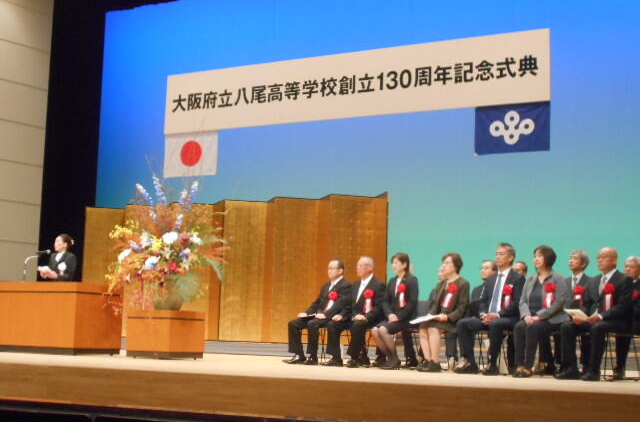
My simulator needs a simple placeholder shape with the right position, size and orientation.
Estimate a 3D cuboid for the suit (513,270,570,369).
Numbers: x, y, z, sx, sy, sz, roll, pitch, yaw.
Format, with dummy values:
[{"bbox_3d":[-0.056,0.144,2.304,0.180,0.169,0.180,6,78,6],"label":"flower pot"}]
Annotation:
[{"bbox_3d":[2.309,1.150,11.301,0.500,1.000,0.660,-5,-9,43],"label":"suit"}]

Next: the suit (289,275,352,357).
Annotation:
[{"bbox_3d":[0.055,1.227,12.430,0.560,0.940,0.700,-4,-8,42],"label":"suit"}]

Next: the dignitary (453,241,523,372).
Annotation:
[{"bbox_3d":[1.752,0.980,10.865,0.570,1.330,0.800,-4,-8,42],"label":"dignitary"}]

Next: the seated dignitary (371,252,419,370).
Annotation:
[{"bbox_3d":[0.822,1.090,11.703,0.490,1.250,0.720,-4,-8,42],"label":"seated dignitary"}]

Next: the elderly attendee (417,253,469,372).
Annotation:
[{"bbox_3d":[1.288,1.061,11.287,0.510,1.240,0.740,-4,-8,42],"label":"elderly attendee"}]

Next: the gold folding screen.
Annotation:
[{"bbox_3d":[-1.528,0.996,17.952,6.200,2.330,0.500,-2,-8,30],"label":"gold folding screen"}]

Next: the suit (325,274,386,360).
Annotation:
[{"bbox_3d":[0.432,1.189,12.096,0.560,0.940,0.700,-4,-8,42],"label":"suit"}]

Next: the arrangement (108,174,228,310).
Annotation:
[{"bbox_3d":[-1.952,0.398,13.550,1.400,1.720,1.150,-2,-7,30],"label":"arrangement"}]

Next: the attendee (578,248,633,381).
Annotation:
[{"bbox_3d":[2.792,1.039,10.865,0.800,1.285,0.560,7,-8,-38],"label":"attendee"}]

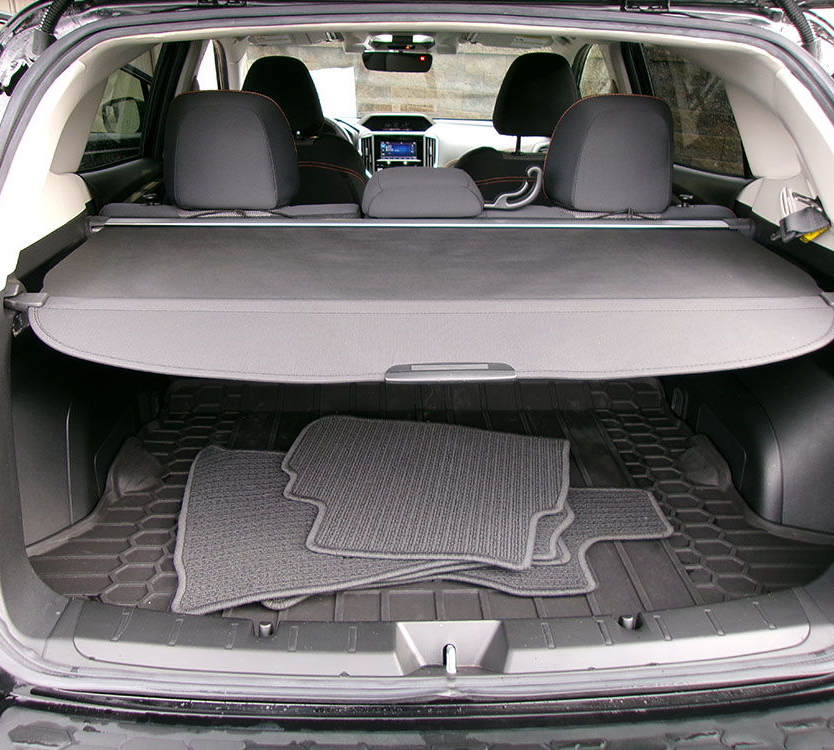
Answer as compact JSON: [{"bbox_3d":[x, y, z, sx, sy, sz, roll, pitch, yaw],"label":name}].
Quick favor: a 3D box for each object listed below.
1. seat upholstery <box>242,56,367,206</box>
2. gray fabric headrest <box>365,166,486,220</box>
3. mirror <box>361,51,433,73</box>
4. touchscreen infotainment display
[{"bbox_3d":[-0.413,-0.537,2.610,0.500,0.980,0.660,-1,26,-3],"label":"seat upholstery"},{"bbox_3d":[0.010,-0.323,1.408,0.220,0.110,0.125,0,23,-2],"label":"gray fabric headrest"},{"bbox_3d":[-0.070,-1.129,2.810,0.250,0.075,0.045,7,33,12],"label":"mirror"},{"bbox_3d":[-0.073,-0.896,3.100,0.150,0.077,0.020,-1,14,-3],"label":"touchscreen infotainment display"}]

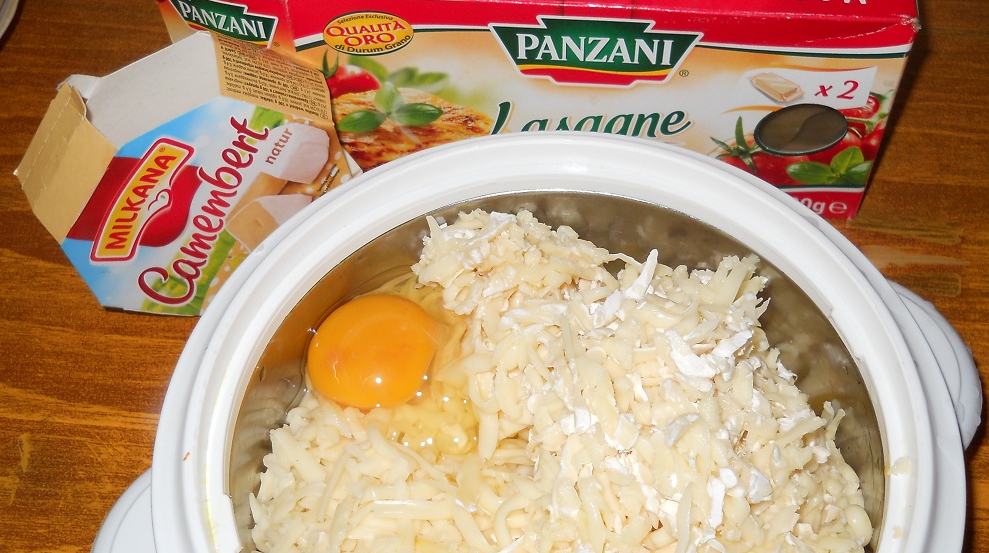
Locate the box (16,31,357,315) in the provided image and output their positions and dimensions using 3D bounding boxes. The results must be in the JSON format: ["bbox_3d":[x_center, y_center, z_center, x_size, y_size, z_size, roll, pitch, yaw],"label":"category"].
[{"bbox_3d":[-0.093,-0.028,0.369,0.088,0.086,0.029,11,38,-39],"label":"box"}]

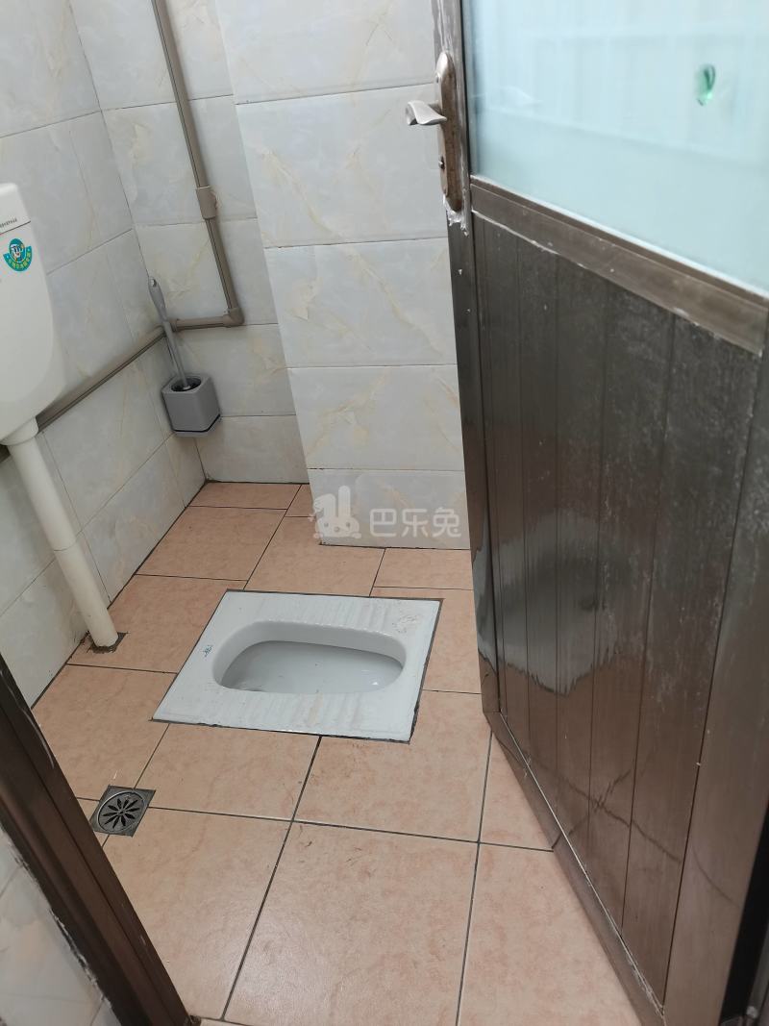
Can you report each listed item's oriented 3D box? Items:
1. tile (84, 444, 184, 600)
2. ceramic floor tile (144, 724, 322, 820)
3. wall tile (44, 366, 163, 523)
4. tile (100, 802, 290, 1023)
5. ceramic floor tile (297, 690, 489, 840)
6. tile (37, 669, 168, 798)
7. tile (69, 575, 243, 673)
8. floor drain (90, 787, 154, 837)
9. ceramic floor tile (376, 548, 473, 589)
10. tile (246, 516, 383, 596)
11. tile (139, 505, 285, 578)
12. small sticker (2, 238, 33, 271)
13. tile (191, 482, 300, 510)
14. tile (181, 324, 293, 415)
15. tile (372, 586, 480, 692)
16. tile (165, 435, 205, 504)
[{"bbox_3d":[-0.604,0.009,1.890,0.010,0.211,0.415,1,34,14],"label":"tile"},{"bbox_3d":[-0.275,0.449,1.341,0.296,0.010,0.173,1,34,14],"label":"ceramic floor tile"},{"bbox_3d":[-0.630,-0.183,1.766,0.010,0.248,0.415,1,34,14],"label":"wall tile"},{"bbox_3d":[-0.326,0.585,1.173,0.300,0.010,0.300,1,34,14],"label":"tile"},{"bbox_3d":[0.028,0.418,1.324,0.301,0.010,0.301,1,34,14],"label":"ceramic floor tile"},{"bbox_3d":[-0.552,0.409,1.464,0.302,0.010,0.302,1,34,14],"label":"tile"},{"bbox_3d":[-0.496,0.245,1.723,0.300,0.010,0.300,1,34,14],"label":"tile"},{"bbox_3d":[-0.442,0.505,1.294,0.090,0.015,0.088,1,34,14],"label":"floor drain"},{"bbox_3d":[0.138,0.131,1.762,0.300,0.010,0.140,1,34,14],"label":"ceramic floor tile"},{"bbox_3d":[-0.148,0.102,1.861,0.300,0.012,0.300,1,34,14],"label":"tile"},{"bbox_3d":[-0.433,0.077,1.965,0.300,0.010,0.300,1,34,14],"label":"tile"},{"bbox_3d":[-0.616,-0.435,1.300,0.002,0.050,0.077,1,34,14],"label":"small sticker"},{"bbox_3d":[-0.385,-0.044,2.138,0.298,0.010,0.128,1,34,14],"label":"tile"},{"bbox_3d":[-0.365,-0.366,1.999,0.390,0.250,0.010,1,34,14],"label":"tile"},{"bbox_3d":[0.092,0.255,1.584,0.300,0.010,0.300,1,34,14],"label":"tile"},{"bbox_3d":[-0.548,-0.142,2.111,0.010,0.211,0.130,1,34,14],"label":"tile"}]

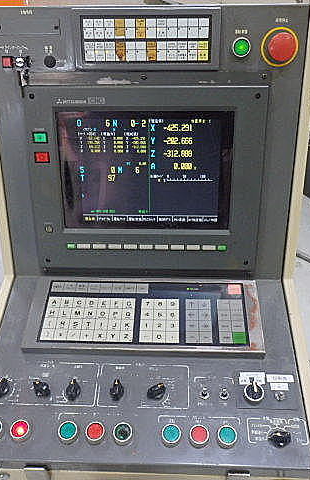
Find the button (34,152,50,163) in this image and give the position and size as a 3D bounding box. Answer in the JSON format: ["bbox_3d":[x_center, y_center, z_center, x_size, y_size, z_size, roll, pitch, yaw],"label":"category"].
[{"bbox_3d":[-0.191,-0.138,0.782,0.025,0.017,0.009,0,21,2],"label":"button"}]

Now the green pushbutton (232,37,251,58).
[{"bbox_3d":[0.133,-0.296,0.711,0.028,0.028,0.016,0,21,2],"label":"green pushbutton"}]

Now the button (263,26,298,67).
[{"bbox_3d":[0.194,-0.293,0.703,0.057,0.057,0.030,0,21,2],"label":"button"}]

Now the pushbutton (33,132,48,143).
[{"bbox_3d":[-0.192,-0.169,0.770,0.025,0.017,0.009,0,21,2],"label":"pushbutton"}]

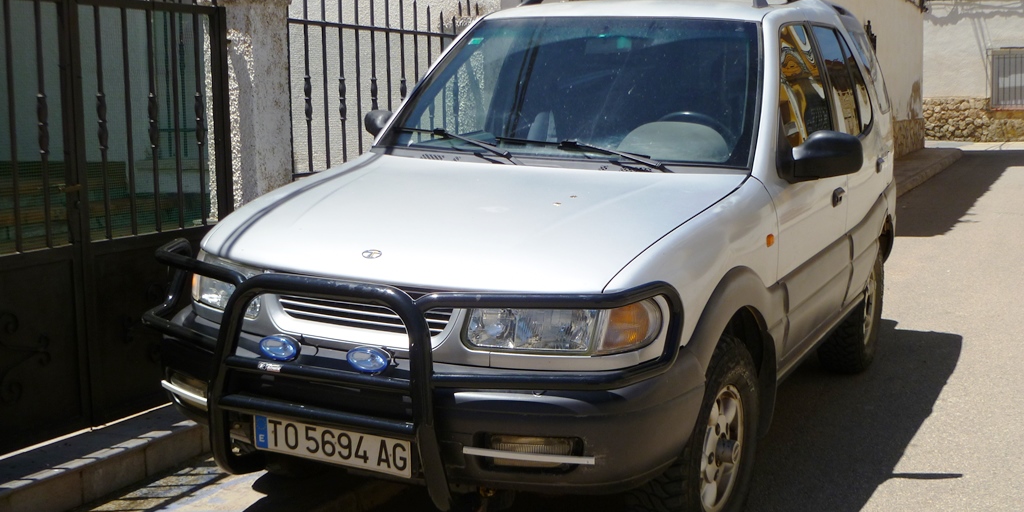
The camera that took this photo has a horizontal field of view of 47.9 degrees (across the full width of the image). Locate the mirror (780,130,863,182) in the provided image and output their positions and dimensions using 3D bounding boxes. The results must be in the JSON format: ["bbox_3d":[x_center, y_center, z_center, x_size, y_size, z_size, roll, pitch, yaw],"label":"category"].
[{"bbox_3d":[1.125,-0.359,4.161,0.250,0.185,0.160,6,11,26],"label":"mirror"}]

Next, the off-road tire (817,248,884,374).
[{"bbox_3d":[1.810,0.247,6.161,0.235,0.740,0.740,6,11,26],"label":"off-road tire"}]

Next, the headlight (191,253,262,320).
[{"bbox_3d":[-0.897,0.070,3.633,0.510,0.175,0.170,9,13,41],"label":"headlight"}]

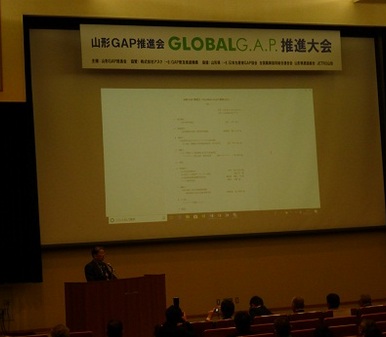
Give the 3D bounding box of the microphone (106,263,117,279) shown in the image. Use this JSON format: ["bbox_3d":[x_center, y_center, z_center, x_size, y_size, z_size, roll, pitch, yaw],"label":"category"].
[{"bbox_3d":[-1.201,1.503,13.980,0.060,0.240,0.160,0,-5,-42],"label":"microphone"}]

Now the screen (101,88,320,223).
[{"bbox_3d":[0.463,-0.312,19.994,4.814,2.746,0.050,-2,-4,-20],"label":"screen"}]

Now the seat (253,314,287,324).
[{"bbox_3d":[0.974,2.442,12.911,0.530,0.880,0.600,-2,-4,-20],"label":"seat"}]

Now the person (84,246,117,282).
[{"bbox_3d":[-1.337,2.019,14.212,0.500,1.700,0.380,0,-5,-42],"label":"person"}]

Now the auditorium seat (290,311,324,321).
[{"bbox_3d":[1.464,2.430,13.091,0.530,0.880,0.600,-2,-4,-20],"label":"auditorium seat"}]

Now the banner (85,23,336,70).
[{"bbox_3d":[0.526,-2.508,19.868,5.848,0.878,0.040,-2,-4,-20],"label":"banner"}]

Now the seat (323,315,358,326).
[{"bbox_3d":[1.818,2.361,12.265,0.530,0.880,0.600,-2,-4,-20],"label":"seat"}]

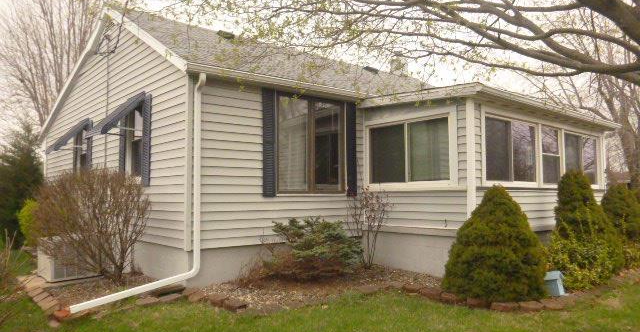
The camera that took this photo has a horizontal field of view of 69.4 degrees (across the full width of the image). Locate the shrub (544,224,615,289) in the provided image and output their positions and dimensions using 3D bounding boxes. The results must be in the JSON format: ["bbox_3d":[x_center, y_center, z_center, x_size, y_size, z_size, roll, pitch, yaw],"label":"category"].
[{"bbox_3d":[3.846,1.306,6.798,0.978,0.886,0.906,3,-5,-41],"label":"shrub"}]

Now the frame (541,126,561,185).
[{"bbox_3d":[4.528,-0.191,9.049,0.948,1.166,0.093,3,-5,-41],"label":"frame"}]

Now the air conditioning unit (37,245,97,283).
[{"bbox_3d":[-3.907,1.427,7.248,0.731,0.577,0.700,3,-5,-41],"label":"air conditioning unit"}]

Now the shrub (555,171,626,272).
[{"bbox_3d":[4.709,0.954,8.137,1.112,1.741,1.112,3,-5,-41],"label":"shrub"}]

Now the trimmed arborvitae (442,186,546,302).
[{"bbox_3d":[2.393,0.988,6.304,1.288,1.452,1.288,3,-5,-41],"label":"trimmed arborvitae"}]

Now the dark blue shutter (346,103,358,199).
[{"bbox_3d":[0.617,-0.315,8.623,0.267,1.763,0.041,3,-5,-41],"label":"dark blue shutter"}]

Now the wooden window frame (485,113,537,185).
[{"bbox_3d":[3.353,-0.267,8.026,1.915,1.102,0.093,3,-5,-41],"label":"wooden window frame"}]

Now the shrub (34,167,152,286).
[{"bbox_3d":[-3.473,0.892,7.056,1.700,1.700,1.700,3,-5,-41],"label":"shrub"}]

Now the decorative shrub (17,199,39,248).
[{"bbox_3d":[-6.712,1.380,11.021,1.009,1.215,1.009,3,-5,-41],"label":"decorative shrub"}]

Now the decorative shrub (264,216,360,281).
[{"bbox_3d":[-0.116,1.242,7.128,1.442,0.917,1.154,3,-5,-41],"label":"decorative shrub"}]

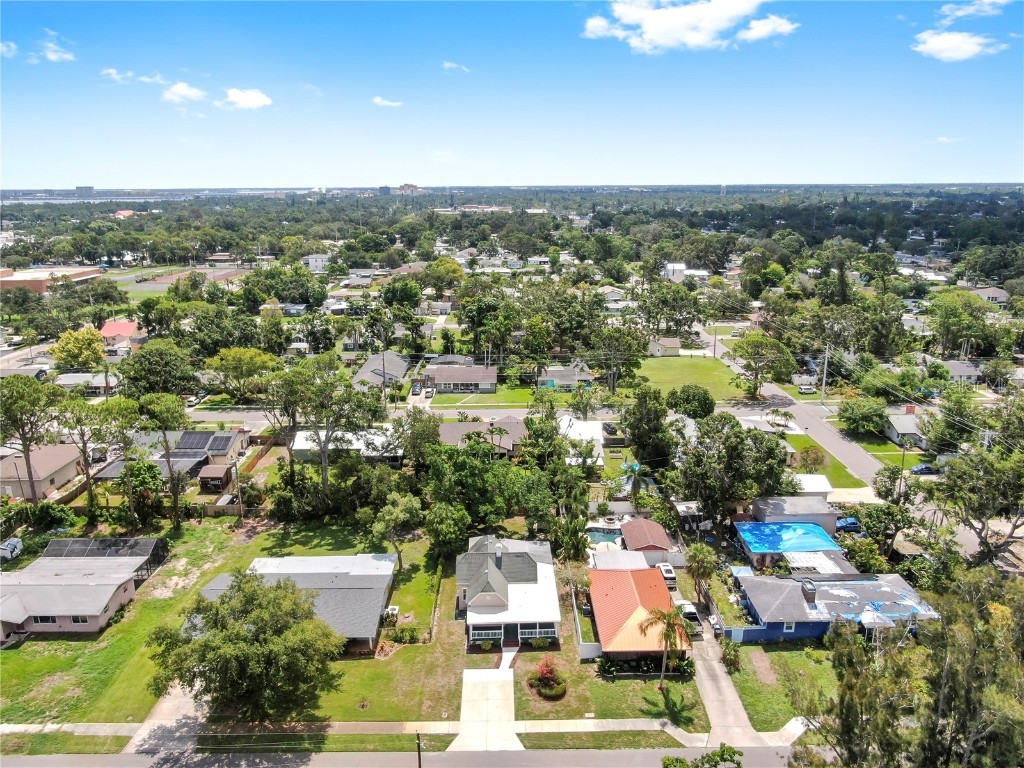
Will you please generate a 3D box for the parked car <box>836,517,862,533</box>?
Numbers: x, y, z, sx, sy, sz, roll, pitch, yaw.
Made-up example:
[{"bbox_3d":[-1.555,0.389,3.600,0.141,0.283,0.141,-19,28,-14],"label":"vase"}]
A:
[{"bbox_3d":[48.443,20.487,103.114,4.400,1.470,1.800,0,16,0],"label":"parked car"}]

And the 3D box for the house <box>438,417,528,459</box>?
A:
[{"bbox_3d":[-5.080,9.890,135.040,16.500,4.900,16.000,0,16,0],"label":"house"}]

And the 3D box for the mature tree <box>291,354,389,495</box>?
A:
[{"bbox_3d":[-27.570,6.778,112.988,15.000,23.200,13.500,0,16,0],"label":"mature tree"}]

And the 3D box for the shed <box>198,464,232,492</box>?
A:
[{"bbox_3d":[-50.091,15.853,120.214,4.300,3.400,4.200,-1,16,-1],"label":"shed"}]

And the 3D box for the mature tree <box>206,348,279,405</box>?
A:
[{"bbox_3d":[-63.380,-2.330,167.030,16.400,11.800,15.500,0,16,0],"label":"mature tree"}]

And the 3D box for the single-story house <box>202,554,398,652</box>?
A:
[{"bbox_3d":[-24.788,24.927,83.391,20.800,4.200,17.200,0,16,0],"label":"single-story house"}]

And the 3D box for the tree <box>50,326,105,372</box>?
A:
[{"bbox_3d":[-117.880,-9.410,193.080,12.500,12.000,12.300,0,16,0],"label":"tree"}]

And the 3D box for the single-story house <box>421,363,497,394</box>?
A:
[{"bbox_3d":[-12.630,-1.640,176.180,17.800,4.900,13.500,0,16,0],"label":"single-story house"}]

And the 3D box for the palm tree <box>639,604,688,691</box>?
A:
[{"bbox_3d":[15.085,26.581,70.384,4.500,8.700,4.500,-1,16,-1],"label":"palm tree"}]

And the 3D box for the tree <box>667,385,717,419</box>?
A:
[{"bbox_3d":[37.160,4.520,146.880,9.900,8.300,9.300,0,16,0],"label":"tree"}]

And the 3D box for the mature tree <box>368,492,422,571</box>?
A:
[{"bbox_3d":[-15.014,19.169,91.552,6.900,10.800,6.600,0,16,0],"label":"mature tree"}]

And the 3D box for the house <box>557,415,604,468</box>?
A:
[{"bbox_3d":[13.077,11.008,133.934,8.800,4.500,24.000,-1,16,-1],"label":"house"}]

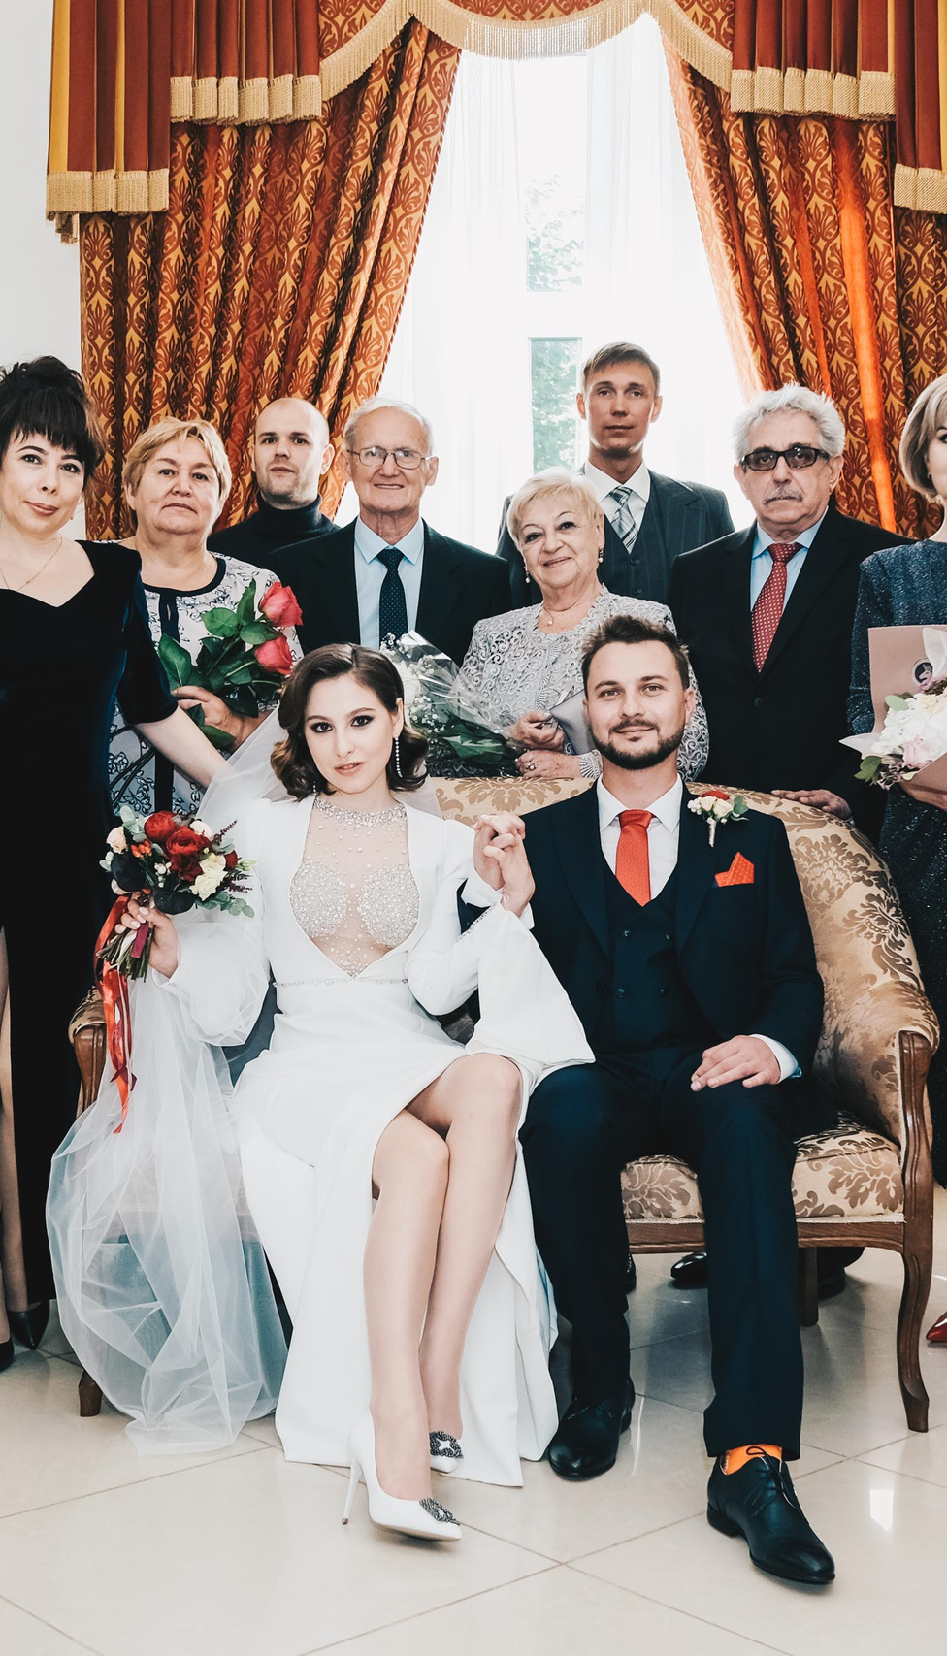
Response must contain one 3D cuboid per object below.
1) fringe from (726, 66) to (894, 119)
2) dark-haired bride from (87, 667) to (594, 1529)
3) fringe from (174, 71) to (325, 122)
[{"bbox_3d":[0.905,-1.980,5.000,0.440,0.147,0.090,0,0,6],"label":"fringe"},{"bbox_3d":[-0.195,0.305,2.780,0.730,1.210,0.800,0,0,-6],"label":"dark-haired bride"},{"bbox_3d":[-0.610,-1.995,5.100,0.415,0.145,0.110,0,0,3],"label":"fringe"}]

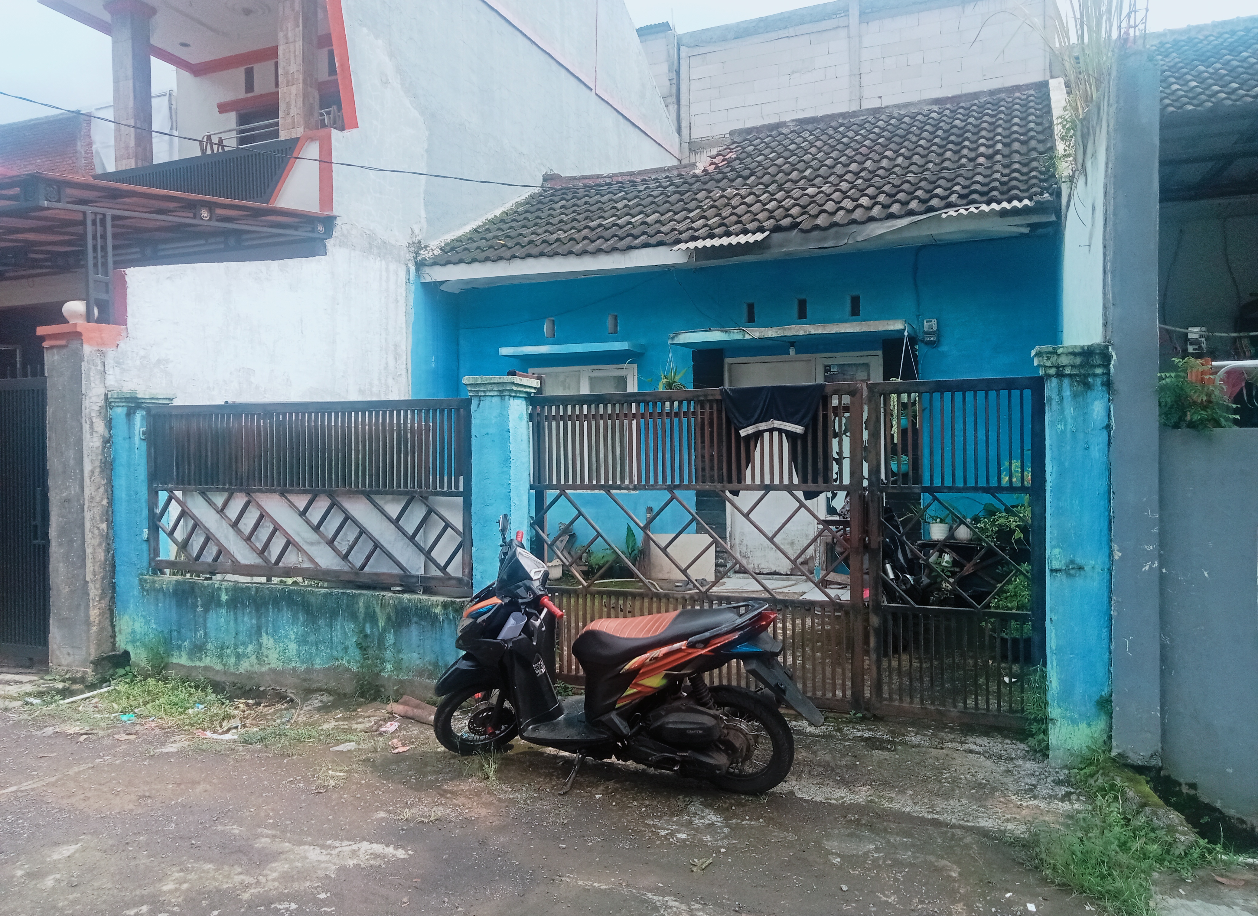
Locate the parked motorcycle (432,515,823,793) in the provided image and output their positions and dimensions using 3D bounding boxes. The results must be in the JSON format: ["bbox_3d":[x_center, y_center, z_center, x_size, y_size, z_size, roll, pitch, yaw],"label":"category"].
[{"bbox_3d":[-0.095,0.883,4.555,1.880,1.170,0.680,0,1,23],"label":"parked motorcycle"}]

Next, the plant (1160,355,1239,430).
[{"bbox_3d":[2.652,-0.285,4.746,0.320,0.360,0.310,0,1,24],"label":"plant"}]

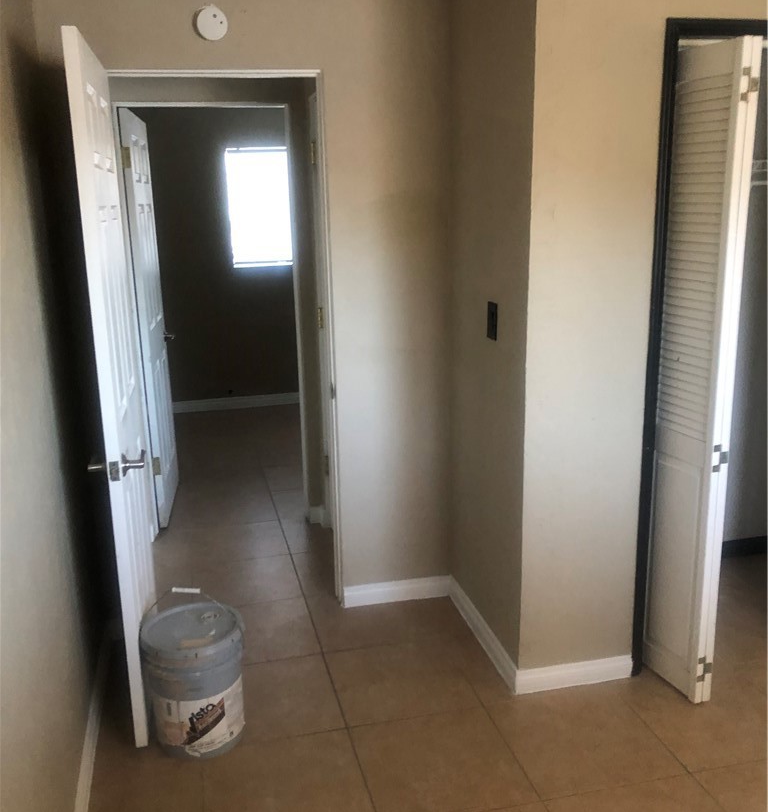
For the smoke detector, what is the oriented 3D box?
[{"bbox_3d":[-0.575,-1.279,2.778,0.106,0.108,0.036,-4,14,-12],"label":"smoke detector"}]

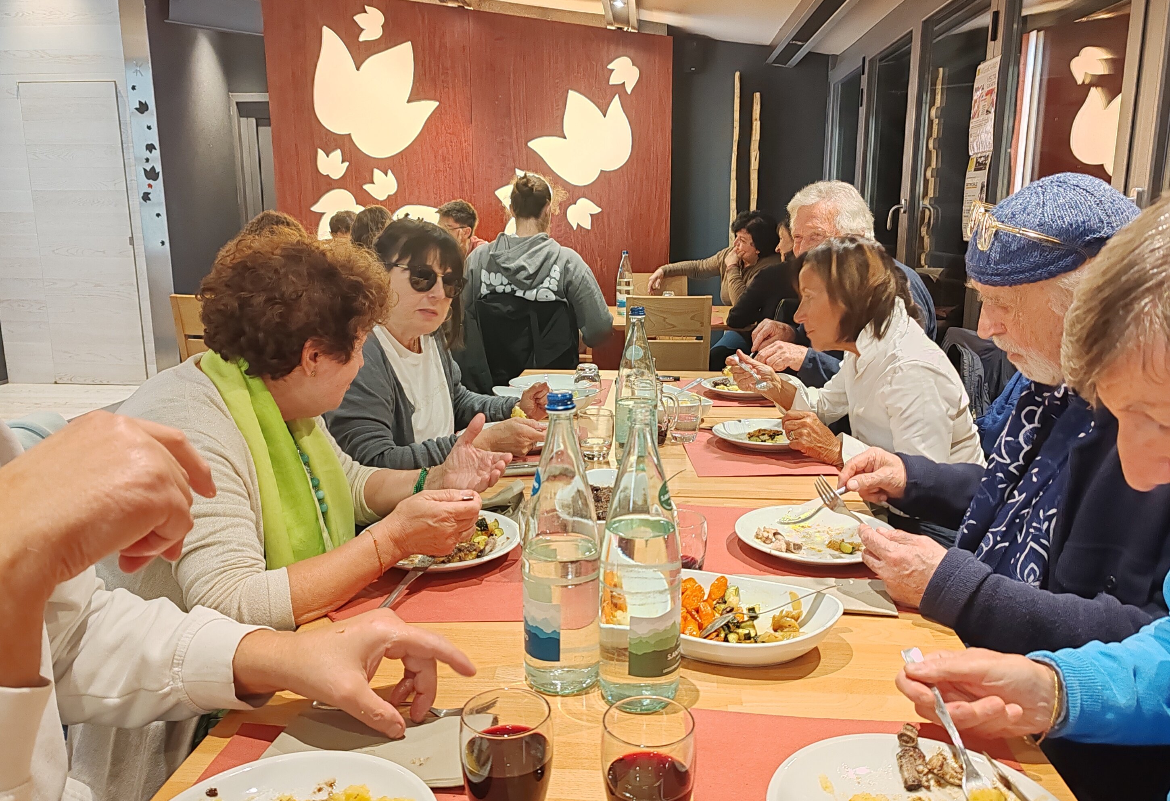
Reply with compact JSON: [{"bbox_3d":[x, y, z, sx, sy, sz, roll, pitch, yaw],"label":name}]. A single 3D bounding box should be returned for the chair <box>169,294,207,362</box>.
[{"bbox_3d":[-1.661,-0.082,4.426,0.410,0.890,0.480,1,12,8],"label":"chair"}]

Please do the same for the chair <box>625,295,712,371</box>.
[{"bbox_3d":[0.393,-0.059,4.336,0.410,0.900,0.490,1,11,4],"label":"chair"}]

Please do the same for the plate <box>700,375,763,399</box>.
[{"bbox_3d":[0.453,-0.032,2.546,0.257,0.027,0.257,1,12,4],"label":"plate"}]

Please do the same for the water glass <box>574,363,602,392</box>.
[{"bbox_3d":[0.009,-0.050,2.532,0.078,0.096,0.078,1,11,4],"label":"water glass"}]

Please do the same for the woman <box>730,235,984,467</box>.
[{"bbox_3d":[0.622,0.235,2.074,0.620,1.210,0.500,1,11,4],"label":"woman"}]

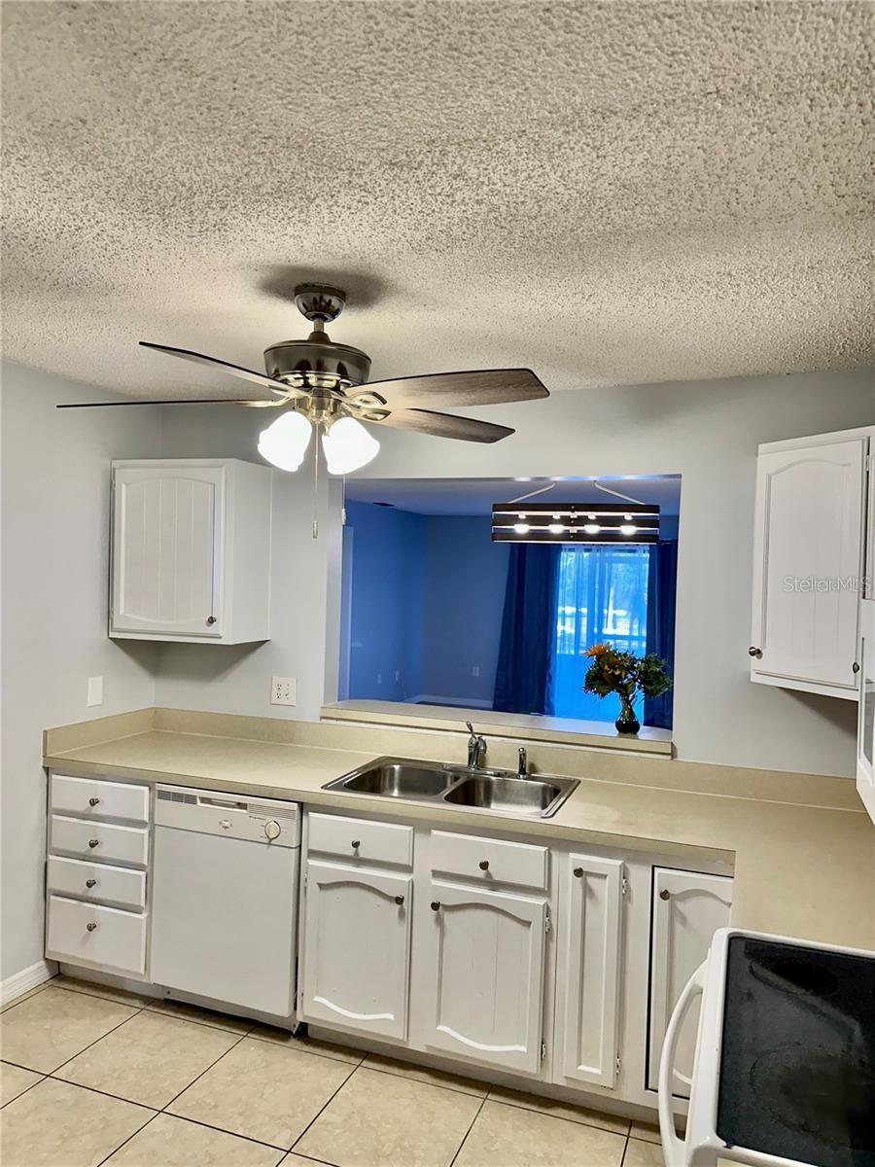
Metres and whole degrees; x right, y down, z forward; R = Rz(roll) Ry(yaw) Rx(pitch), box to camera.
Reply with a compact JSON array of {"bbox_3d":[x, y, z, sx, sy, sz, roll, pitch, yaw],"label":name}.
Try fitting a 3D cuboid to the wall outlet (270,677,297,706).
[{"bbox_3d":[-0.676,0.473,3.542,0.121,0.119,0.009,2,1,21],"label":"wall outlet"}]

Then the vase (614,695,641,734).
[{"bbox_3d":[0.725,0.491,3.082,0.094,0.150,0.094,2,1,21],"label":"vase"}]

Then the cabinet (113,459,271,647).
[{"bbox_3d":[-1.078,-0.138,3.536,0.630,0.763,0.306,2,1,21],"label":"cabinet"}]

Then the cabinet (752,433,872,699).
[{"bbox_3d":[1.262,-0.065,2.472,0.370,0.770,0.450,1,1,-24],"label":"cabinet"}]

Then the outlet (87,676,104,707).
[{"bbox_3d":[-1.454,0.460,3.449,0.008,0.120,0.076,2,1,21],"label":"outlet"}]

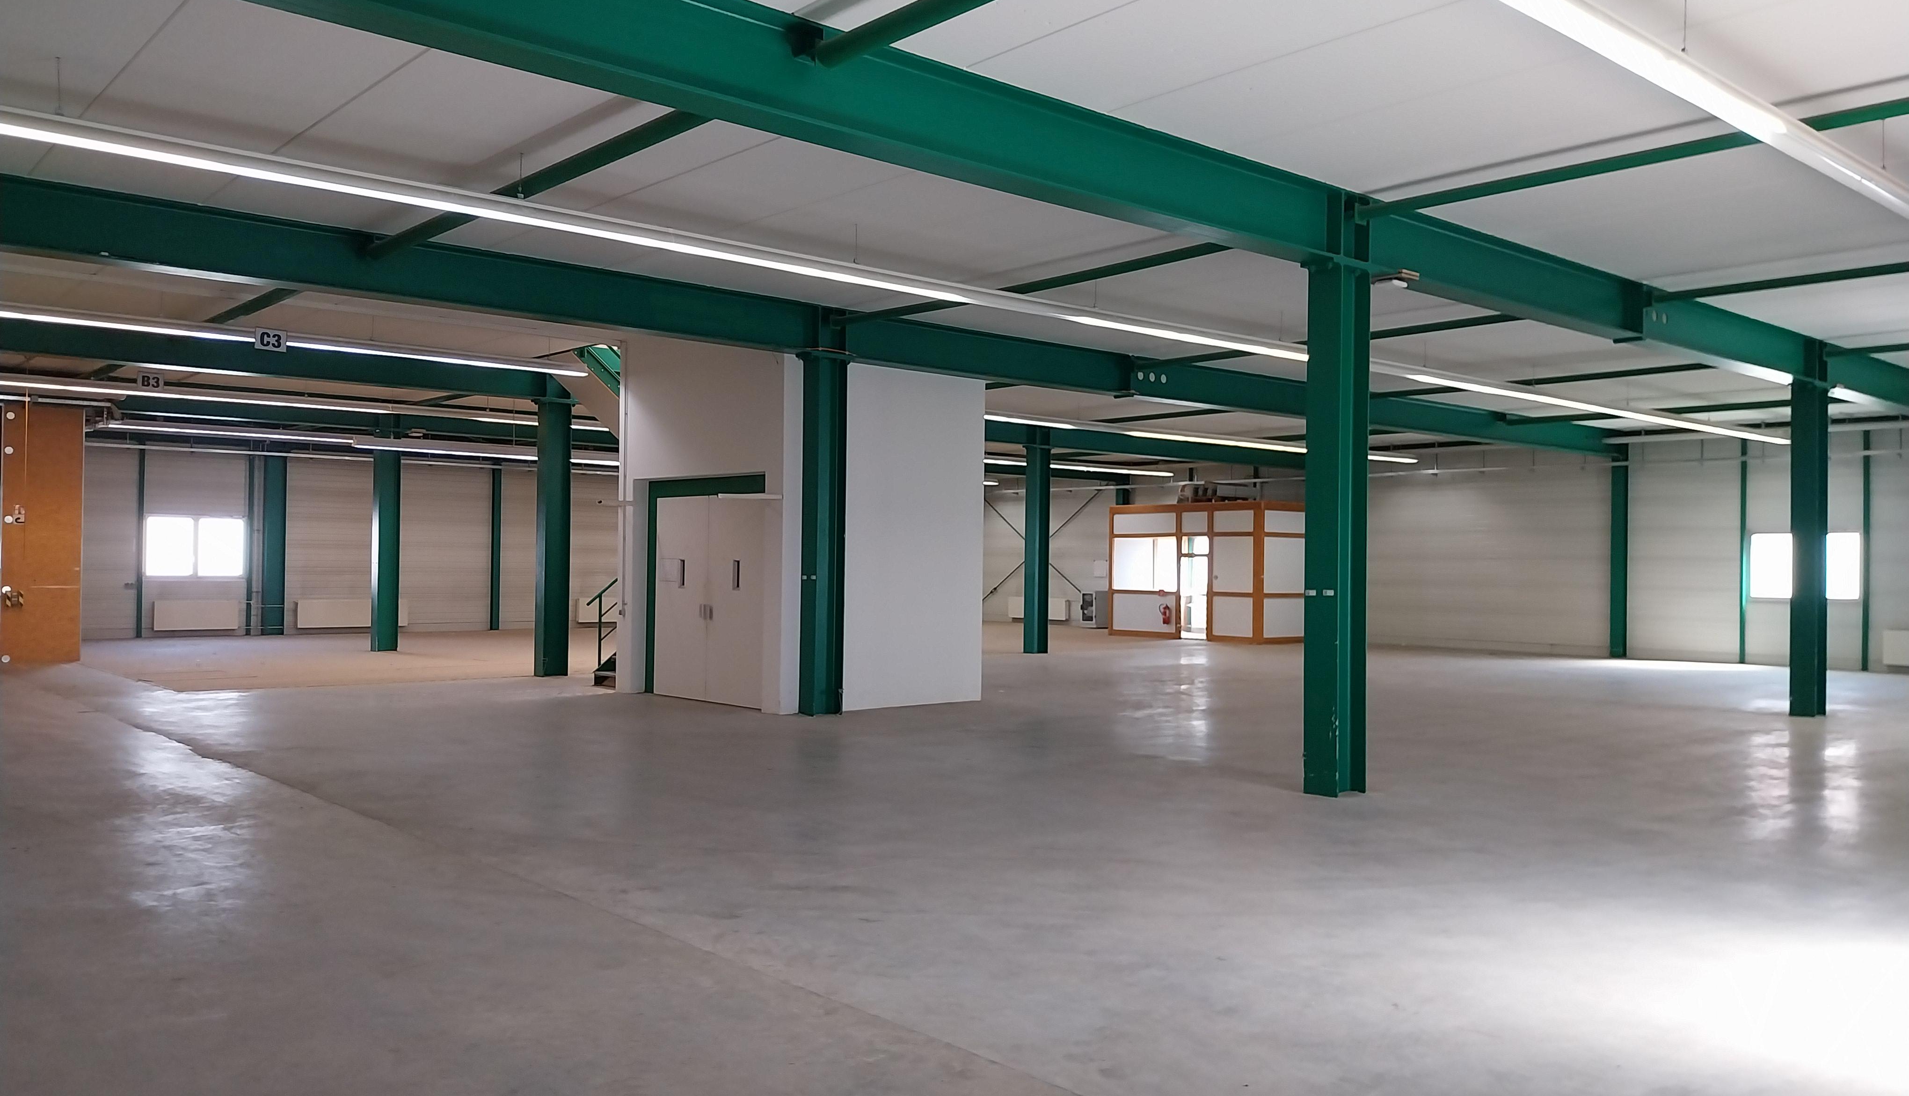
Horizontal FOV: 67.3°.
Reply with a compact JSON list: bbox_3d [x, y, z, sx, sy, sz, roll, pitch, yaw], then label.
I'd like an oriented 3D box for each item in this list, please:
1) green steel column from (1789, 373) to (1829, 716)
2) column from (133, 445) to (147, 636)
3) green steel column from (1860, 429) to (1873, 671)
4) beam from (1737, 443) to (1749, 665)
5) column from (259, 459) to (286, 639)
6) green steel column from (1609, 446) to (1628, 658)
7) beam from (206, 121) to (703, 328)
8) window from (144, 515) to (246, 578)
[{"bbox_3d":[10.571,-0.011,17.744,0.388,4.159,0.295,1,-1,-41],"label":"green steel column"},{"bbox_3d":[-16.982,-0.155,29.945,0.095,4.100,0.110,1,-1,-41],"label":"column"},{"bbox_3d":[16.603,-0.001,26.100,0.110,4.450,0.095,1,-1,-41],"label":"green steel column"},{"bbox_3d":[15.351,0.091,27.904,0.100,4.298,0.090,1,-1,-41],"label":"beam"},{"bbox_3d":[-14.910,-0.119,31.348,0.388,4.019,0.295,1,-1,-41],"label":"column"},{"bbox_3d":[13.666,0.136,29.436,0.380,4.200,0.300,1,-1,-41],"label":"green steel column"},{"bbox_3d":[-5.060,-2.592,12.606,0.137,0.137,12.400,1,-1,-41],"label":"beam"},{"bbox_3d":[-16.026,-0.023,30.302,1.970,1.375,0.100,1,-1,-41],"label":"window"}]

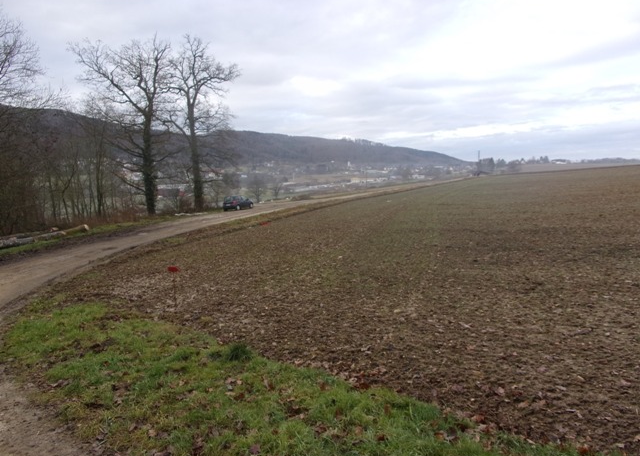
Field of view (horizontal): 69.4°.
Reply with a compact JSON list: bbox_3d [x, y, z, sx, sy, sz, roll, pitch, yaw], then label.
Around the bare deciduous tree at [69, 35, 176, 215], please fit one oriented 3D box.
[{"bbox_3d":[-17.786,-8.947,41.207,9.200,15.560,8.500,0,7,0],"label":"bare deciduous tree"}]

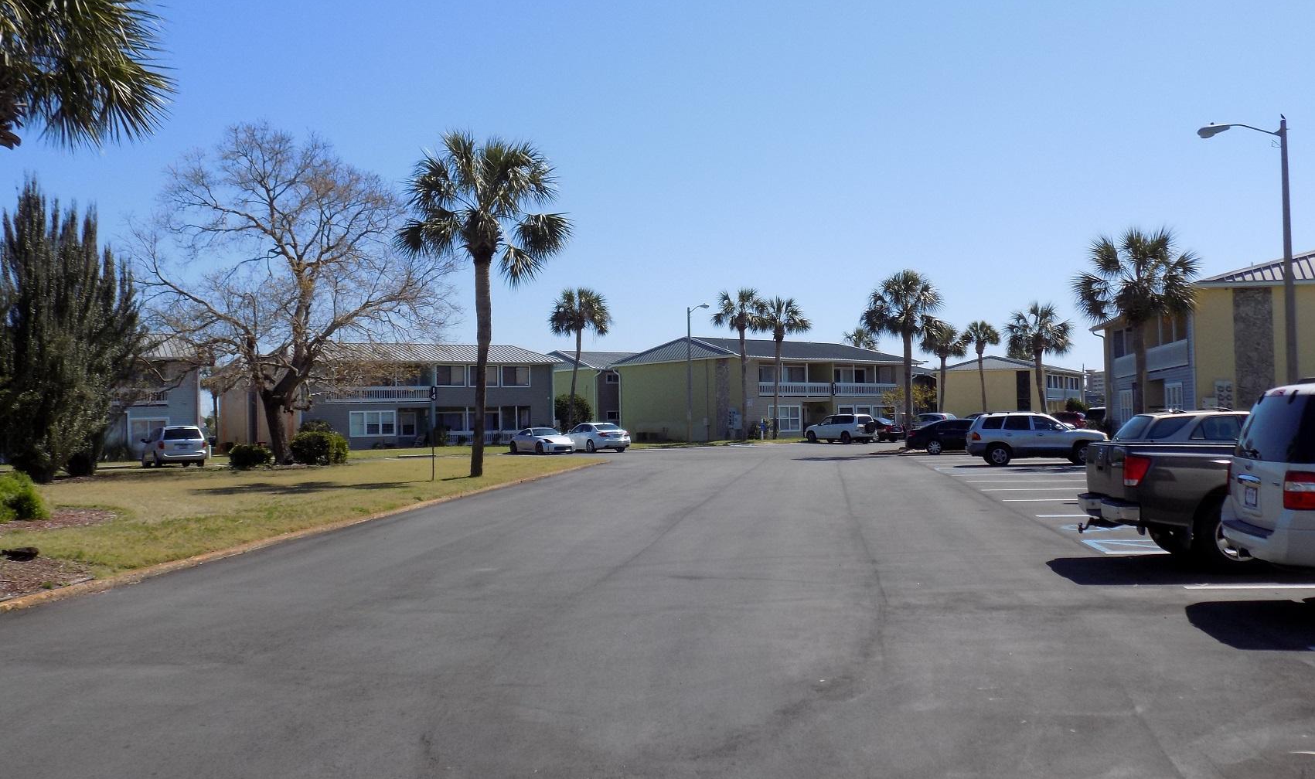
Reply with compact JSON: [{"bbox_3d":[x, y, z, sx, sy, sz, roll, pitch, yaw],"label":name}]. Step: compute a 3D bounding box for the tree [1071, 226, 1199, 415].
[{"bbox_3d":[15.443,-1.475,36.800,4.100,7.500,4.050,-1,-1,0],"label":"tree"}]

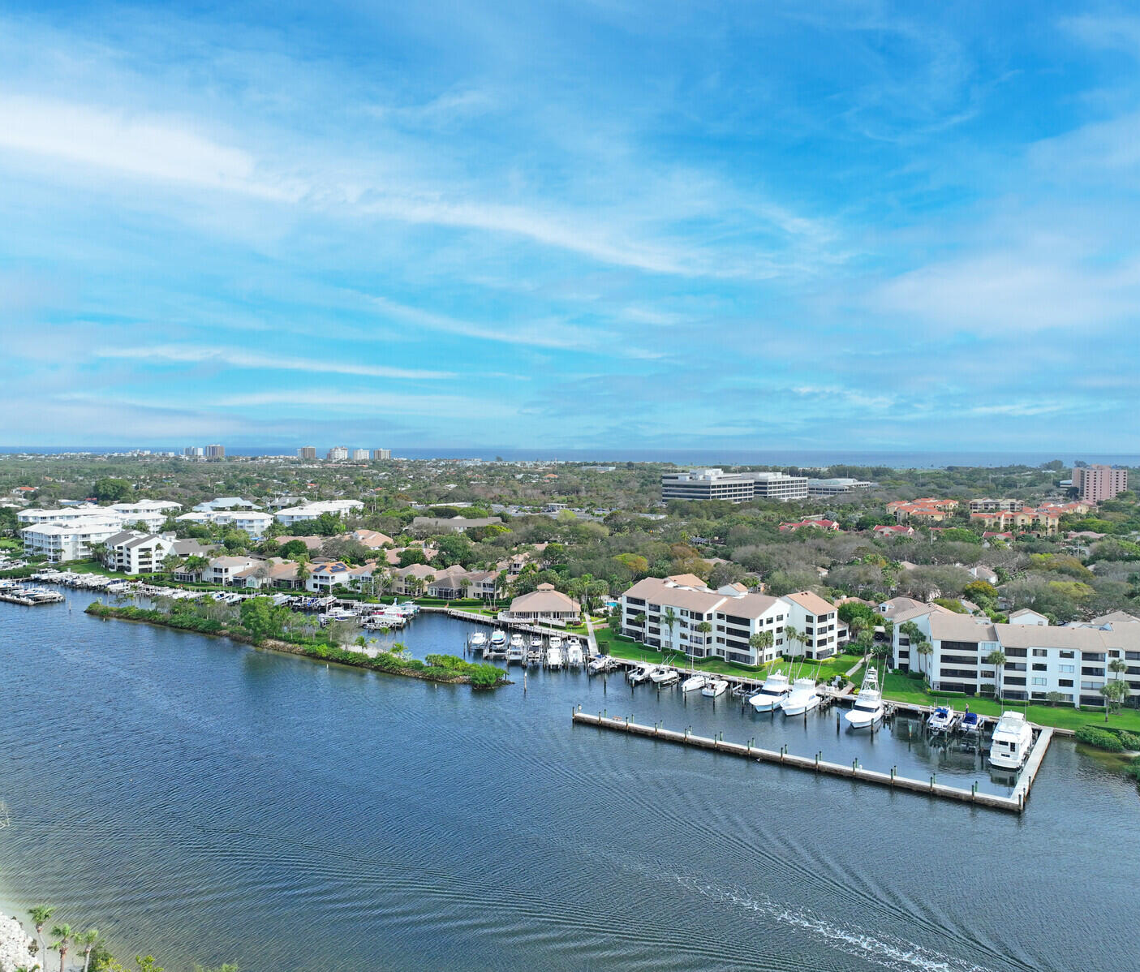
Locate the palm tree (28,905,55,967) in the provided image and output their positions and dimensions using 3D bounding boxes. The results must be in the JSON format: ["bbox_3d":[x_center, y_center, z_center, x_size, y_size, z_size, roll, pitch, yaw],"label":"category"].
[{"bbox_3d":[-49.062,42.653,83.482,2.700,7.300,2.700,0,3,0],"label":"palm tree"}]

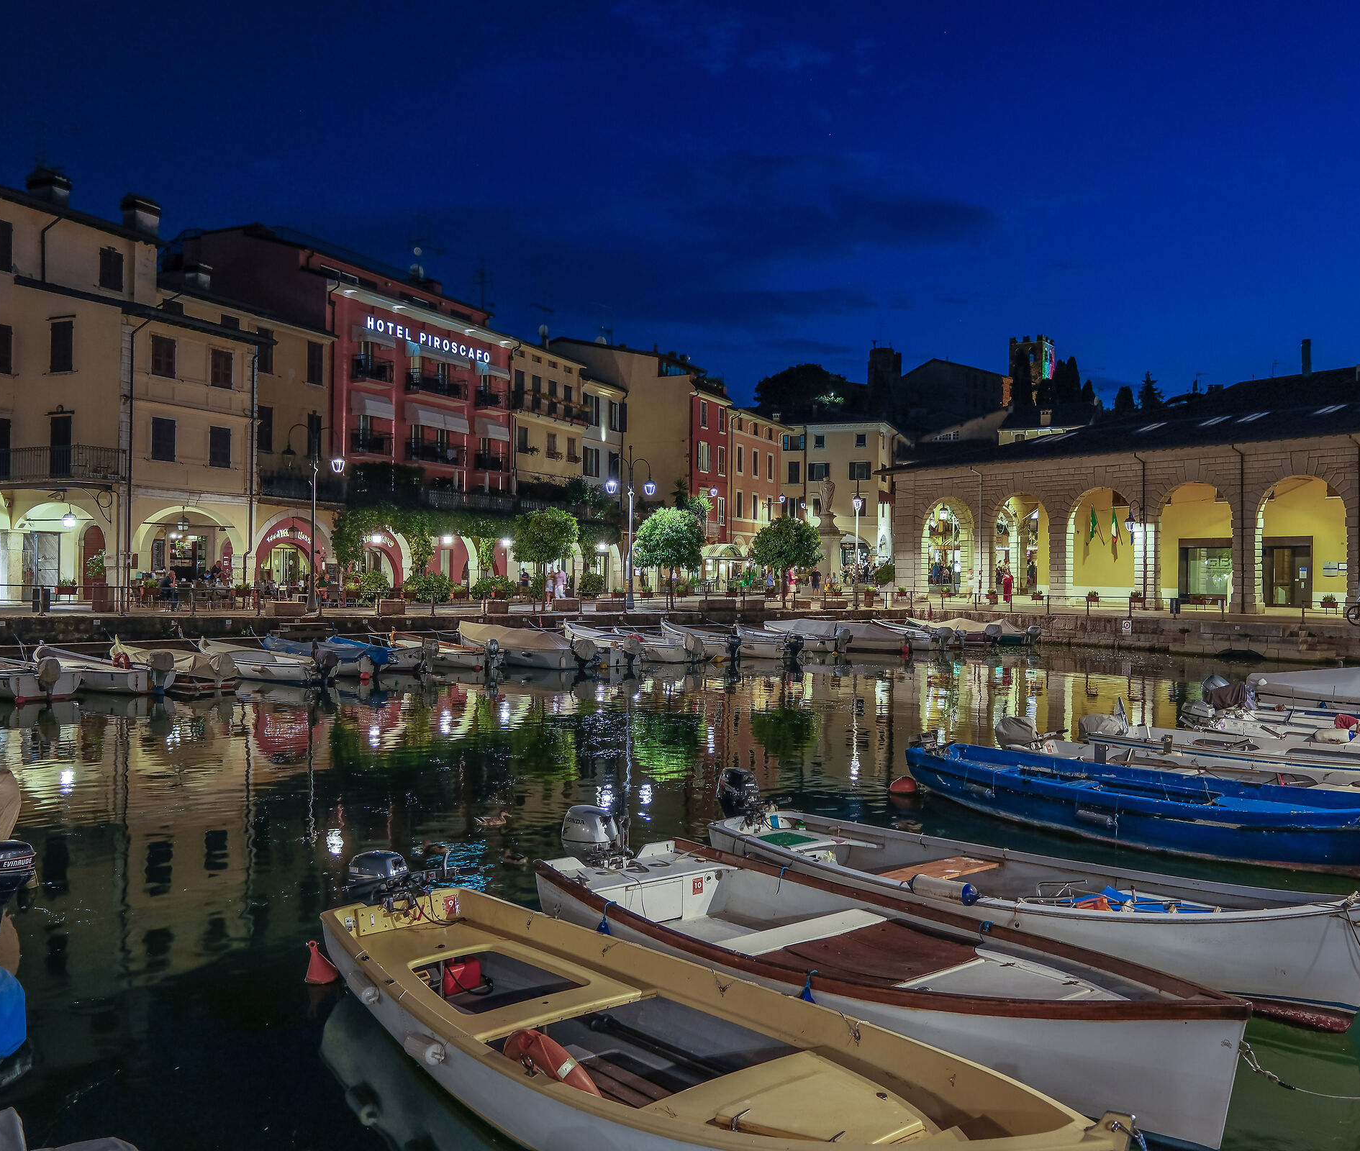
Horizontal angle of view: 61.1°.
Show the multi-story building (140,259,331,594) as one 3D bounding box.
[{"bbox_3d":[-20.269,-5.333,45.060,10.000,13.000,11.200,0,0,25],"label":"multi-story building"}]

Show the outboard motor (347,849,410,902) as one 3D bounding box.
[{"bbox_3d":[-2.310,2.620,8.780,0.520,1.000,0.340,0,0,28],"label":"outboard motor"}]

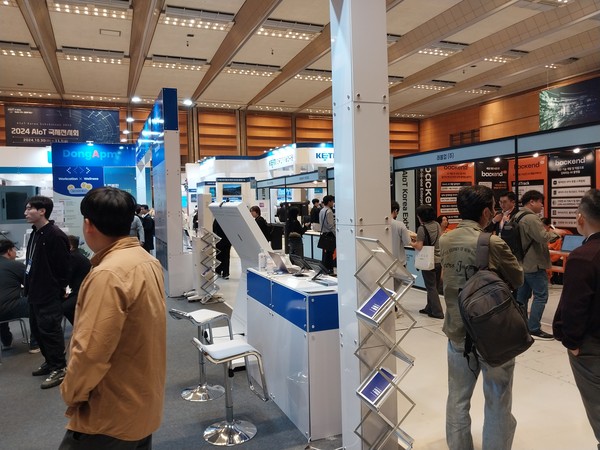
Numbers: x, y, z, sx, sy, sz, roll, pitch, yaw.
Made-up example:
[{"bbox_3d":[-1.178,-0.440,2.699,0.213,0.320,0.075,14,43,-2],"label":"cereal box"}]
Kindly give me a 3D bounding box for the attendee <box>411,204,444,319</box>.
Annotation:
[{"bbox_3d":[1.826,0.496,6.356,0.460,1.550,0.360,-4,4,-38],"label":"attendee"}]

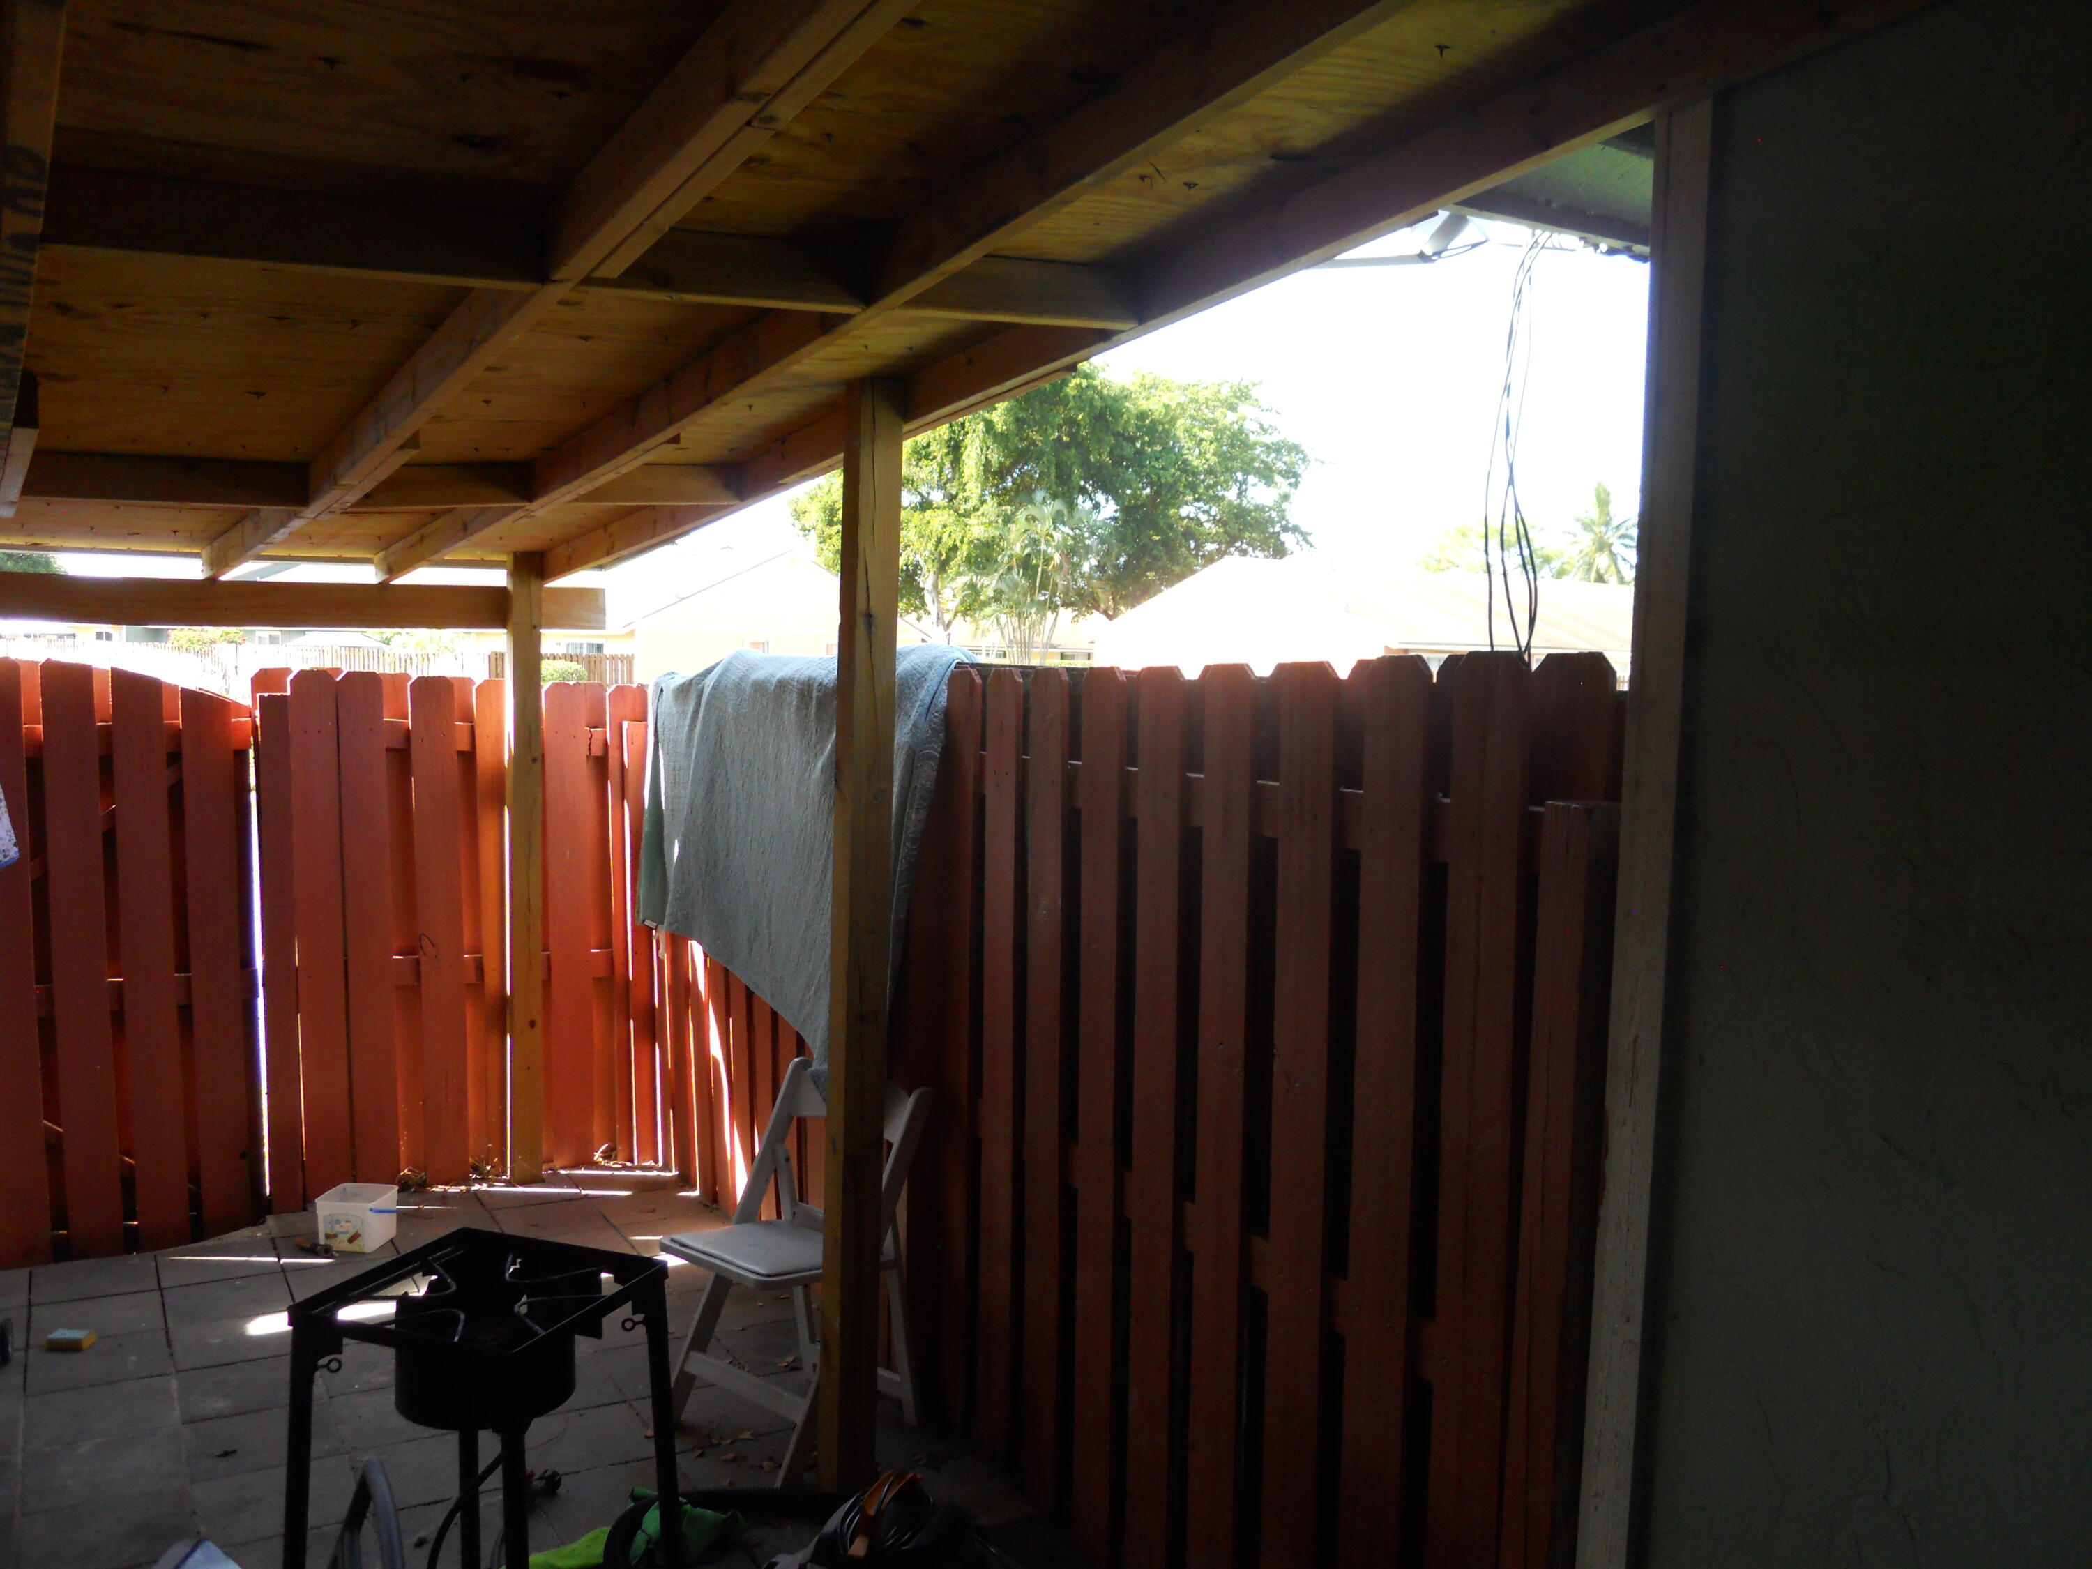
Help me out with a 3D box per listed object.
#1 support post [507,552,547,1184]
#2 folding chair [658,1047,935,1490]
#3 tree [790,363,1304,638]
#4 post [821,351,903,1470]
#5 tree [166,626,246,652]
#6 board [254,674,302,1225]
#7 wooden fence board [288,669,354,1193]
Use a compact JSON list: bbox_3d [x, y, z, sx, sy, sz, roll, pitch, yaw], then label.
[{"bbox_3d":[-1.700,0.282,5.530,0.089,2.068,0.089,-1,5,-30],"label":"support post"},{"bbox_3d":[-0.559,1.076,3.833,0.450,0.780,0.480,6,6,43],"label":"folding chair"},{"bbox_3d":[0.183,-6.943,47.753,14.000,9.910,13.000,1,5,0],"label":"tree"},{"bbox_3d":[-0.388,0.344,3.526,0.089,2.335,0.089,-1,5,-31],"label":"post"},{"bbox_3d":[-15.874,-2.066,32.072,1.550,2.024,1.500,-1,5,-26],"label":"tree"},{"bbox_3d":[-2.334,0.522,5.162,0.098,1.597,0.022,-2,6,-30],"label":"board"},{"bbox_3d":[-2.250,0.470,5.253,0.143,1.648,0.020,-2,6,-30],"label":"wooden fence board"}]

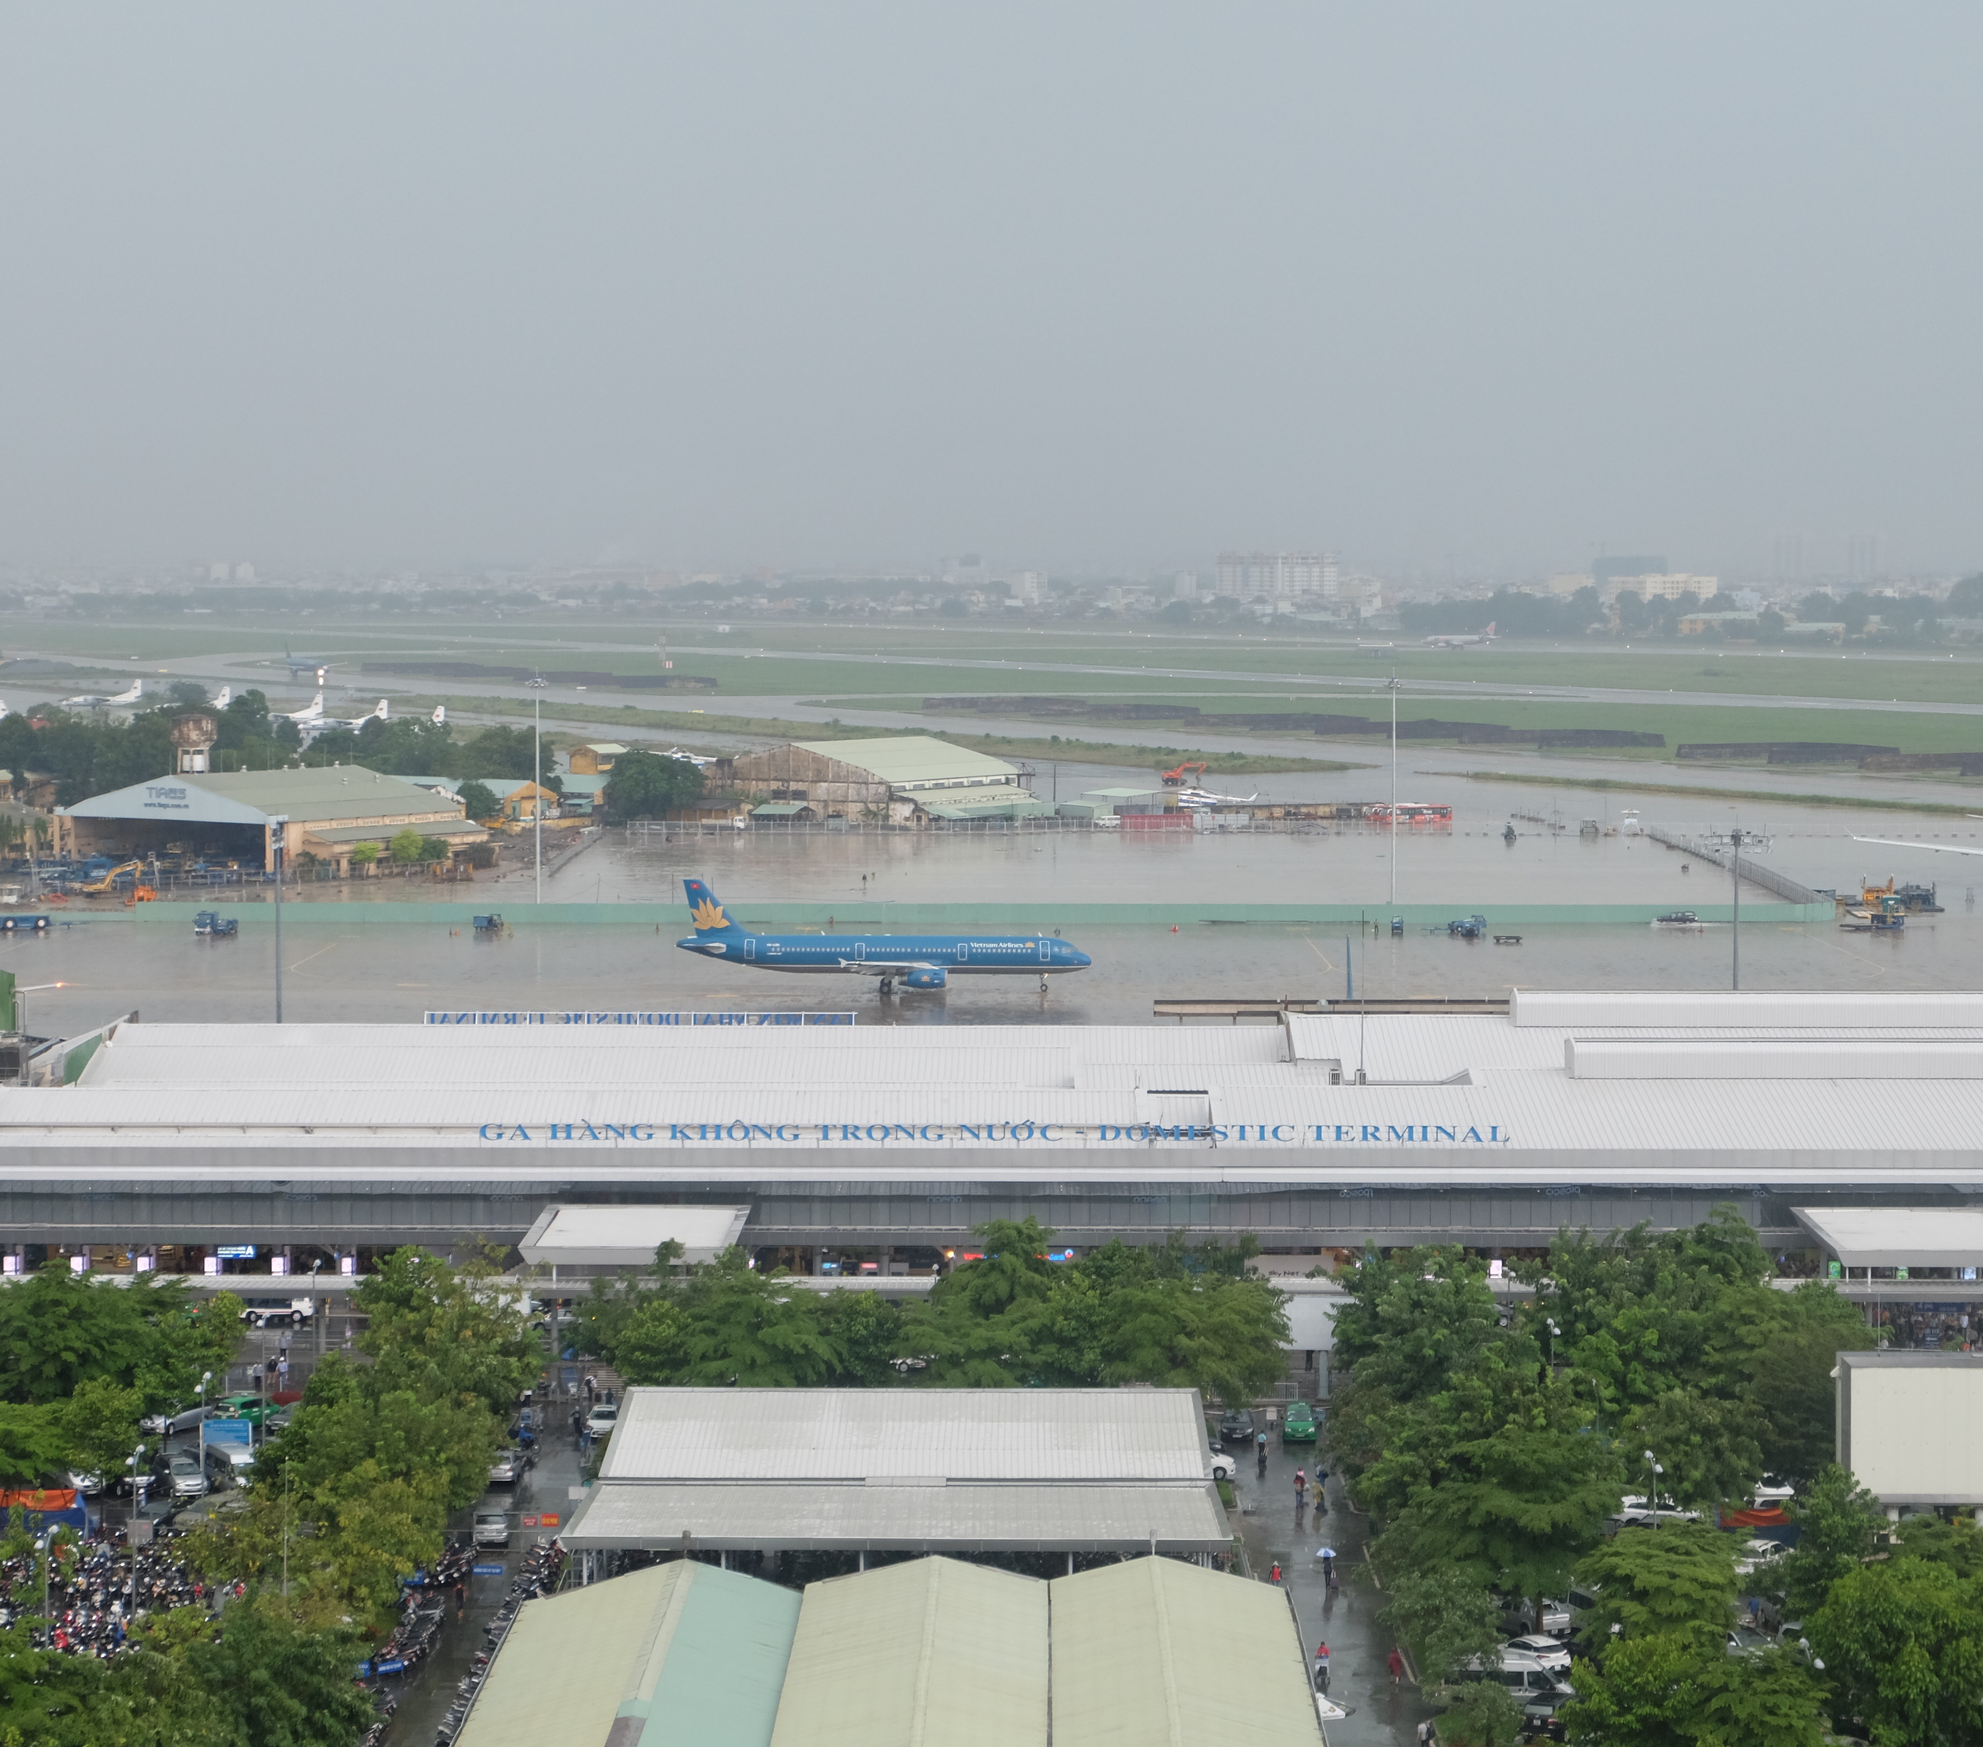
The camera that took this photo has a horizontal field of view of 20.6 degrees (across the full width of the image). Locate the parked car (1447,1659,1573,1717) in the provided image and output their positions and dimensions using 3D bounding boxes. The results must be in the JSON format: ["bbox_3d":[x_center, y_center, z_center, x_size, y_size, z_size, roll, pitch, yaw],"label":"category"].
[{"bbox_3d":[21.117,33.126,223.054,5.600,2.300,2.020,0,3,1],"label":"parked car"}]

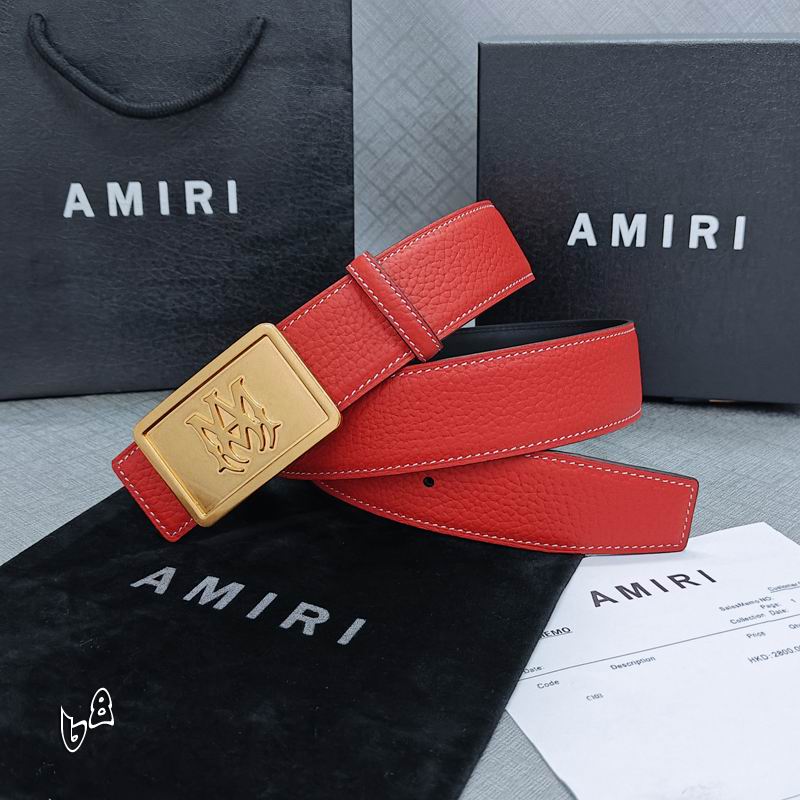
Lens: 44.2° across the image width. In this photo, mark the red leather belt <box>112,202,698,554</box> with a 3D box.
[{"bbox_3d":[0.005,-0.017,0.382,0.222,0.109,0.115,0,22,-4],"label":"red leather belt"}]

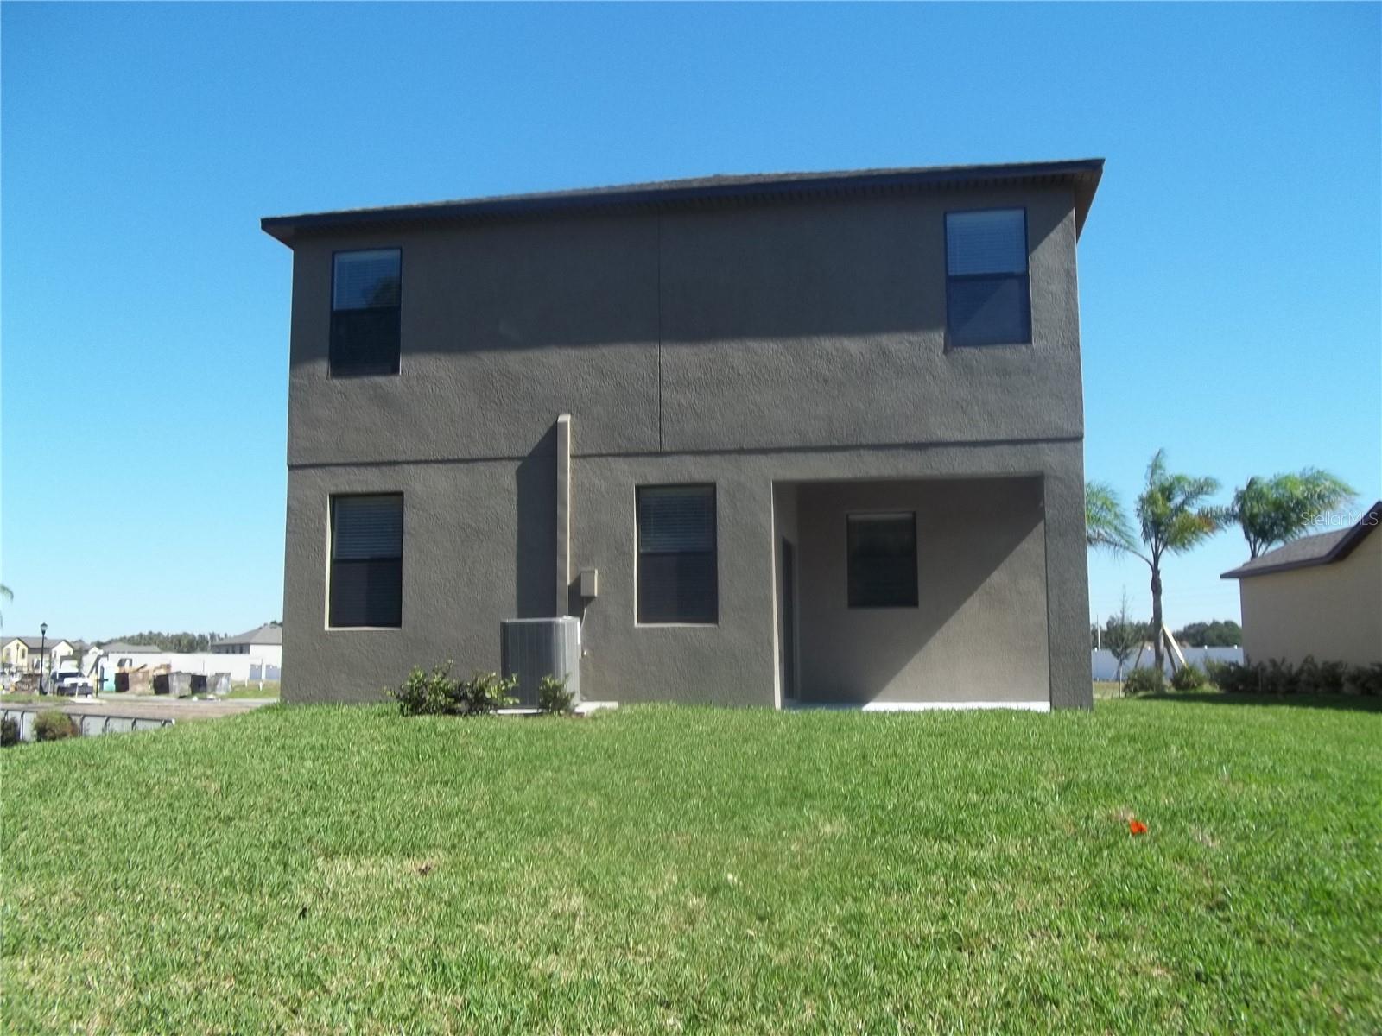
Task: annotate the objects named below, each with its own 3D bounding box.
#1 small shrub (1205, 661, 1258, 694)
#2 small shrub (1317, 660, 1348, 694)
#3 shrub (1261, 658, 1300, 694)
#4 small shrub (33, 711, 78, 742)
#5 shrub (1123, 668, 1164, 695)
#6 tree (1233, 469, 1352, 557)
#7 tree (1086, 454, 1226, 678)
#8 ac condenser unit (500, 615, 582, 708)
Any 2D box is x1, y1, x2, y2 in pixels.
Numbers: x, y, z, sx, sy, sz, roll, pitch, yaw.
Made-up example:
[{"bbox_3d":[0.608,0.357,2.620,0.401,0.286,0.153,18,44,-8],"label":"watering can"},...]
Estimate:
[{"bbox_3d":[11.843,3.502,28.000,1.120,0.760,0.980,-1,-6,10],"label":"small shrub"},{"bbox_3d":[11.304,2.814,22.500,0.620,0.640,0.620,-1,-6,10],"label":"small shrub"},{"bbox_3d":[11.525,3.106,25.000,0.800,0.770,0.780,-1,-6,10],"label":"shrub"},{"bbox_3d":[-11.687,3.863,23.500,0.840,0.640,0.820,-1,-6,10],"label":"small shrub"},{"bbox_3d":[10.977,3.969,31.000,1.020,0.700,0.920,-1,-6,10],"label":"shrub"},{"bbox_3d":[16.364,1.683,34.714,3.500,5.967,3.300,-1,-6,10],"label":"tree"},{"bbox_3d":[11.696,1.325,32.000,3.900,6.085,3.600,-1,-6,10],"label":"tree"},{"bbox_3d":[-1.599,1.547,13.659,0.720,0.910,0.720,-1,-6,10],"label":"ac condenser unit"}]

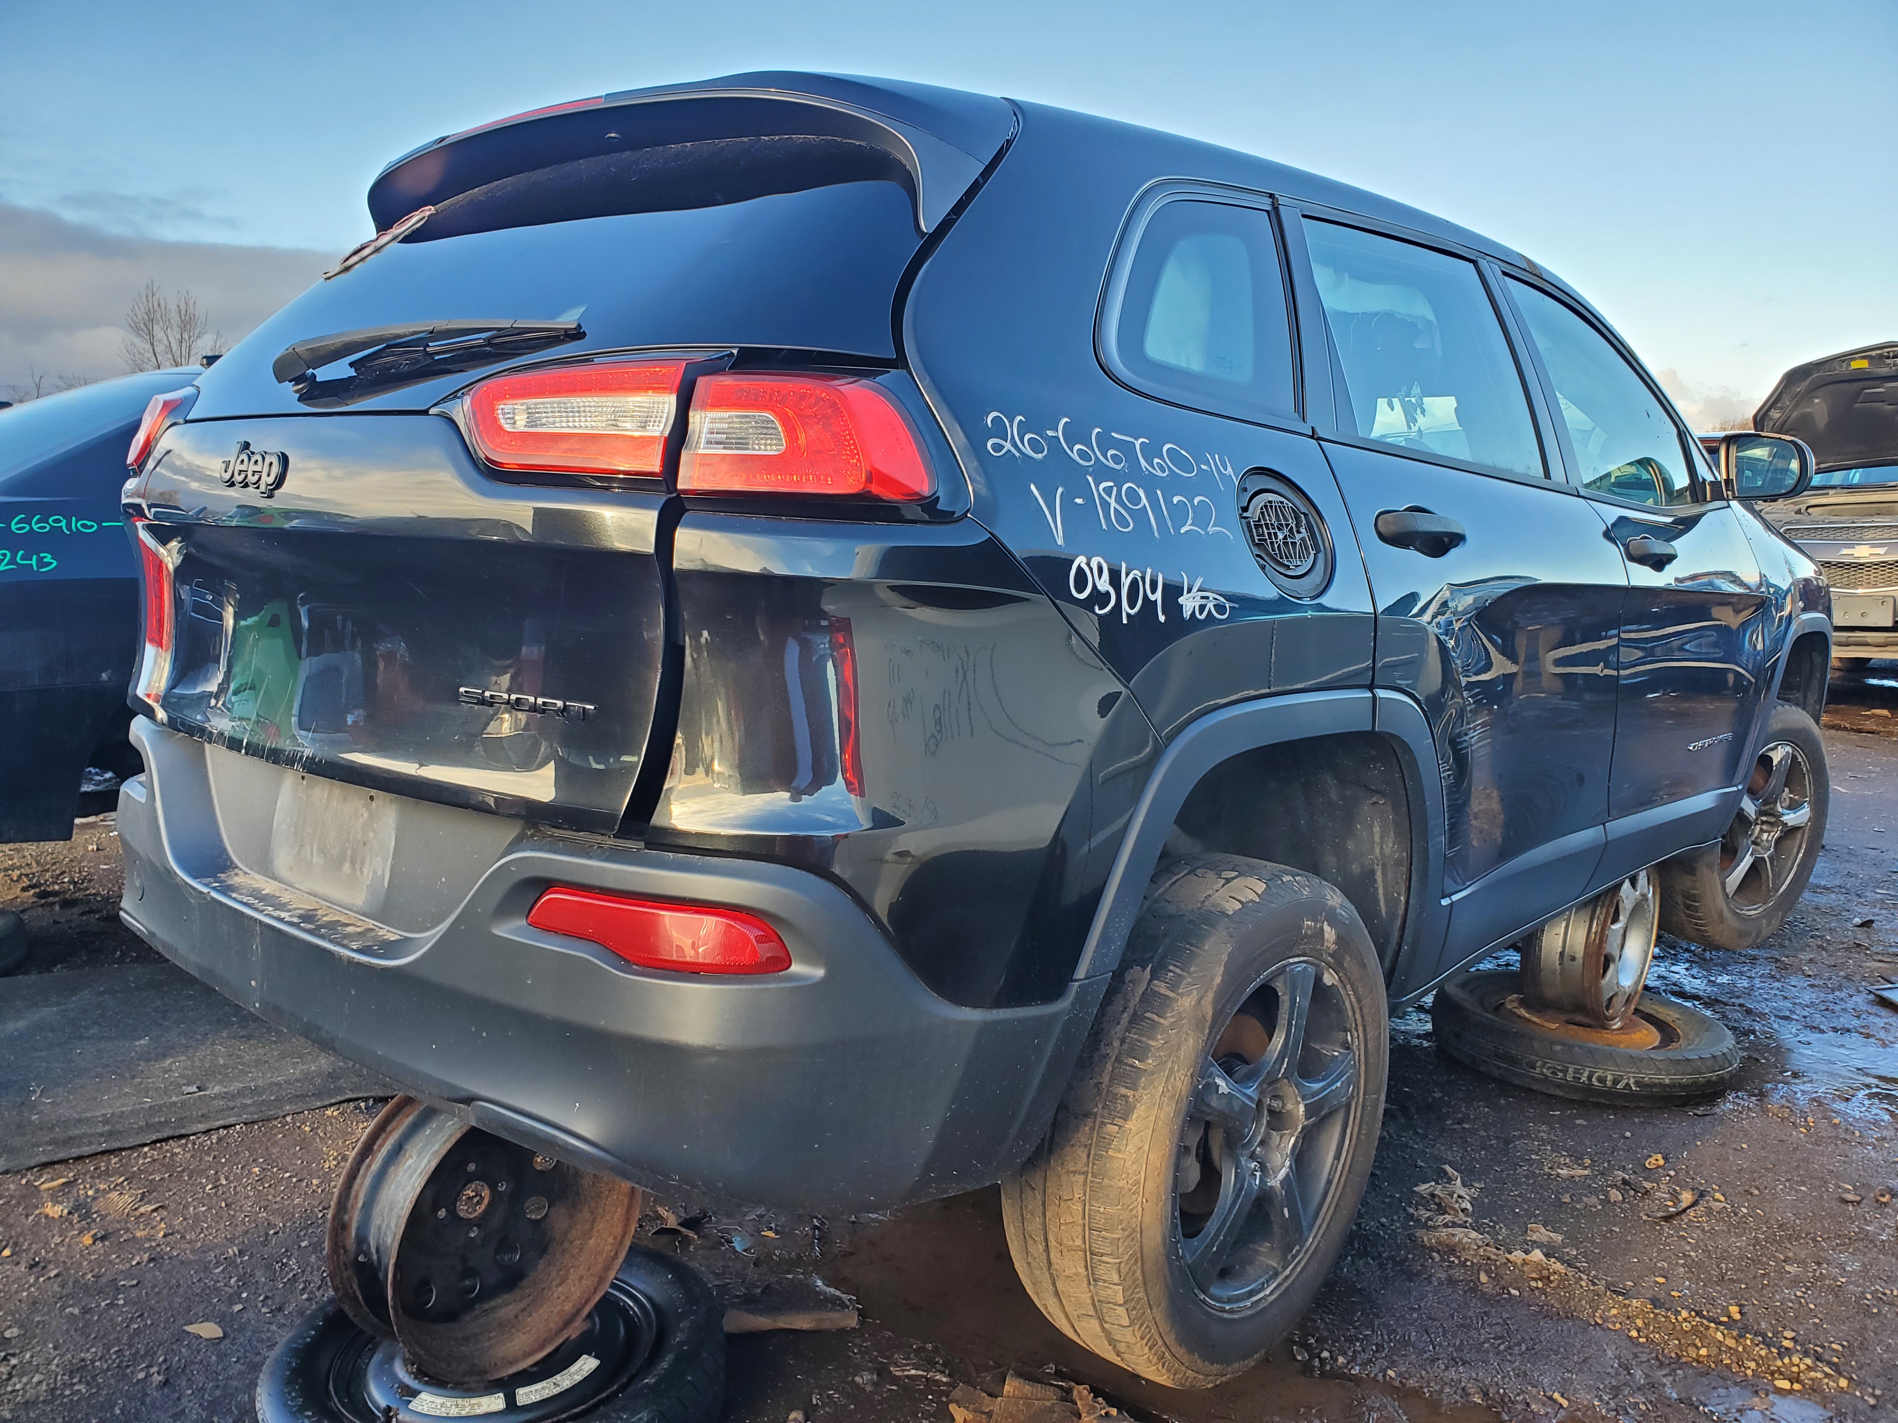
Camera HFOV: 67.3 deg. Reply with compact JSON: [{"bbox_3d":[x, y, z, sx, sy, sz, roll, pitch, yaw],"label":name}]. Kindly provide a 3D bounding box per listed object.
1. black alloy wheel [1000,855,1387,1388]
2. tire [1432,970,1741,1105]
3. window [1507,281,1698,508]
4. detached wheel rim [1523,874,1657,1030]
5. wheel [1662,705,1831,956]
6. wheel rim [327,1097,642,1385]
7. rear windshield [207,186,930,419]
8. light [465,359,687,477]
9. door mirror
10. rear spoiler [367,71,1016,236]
[{"bbox_3d":[0.369,0.565,2.006,0.230,0.700,0.700,7,10,42],"label":"black alloy wheel"},{"bbox_3d":[1.455,0.738,3.280,0.640,0.115,0.640,1,8,0],"label":"tire"},{"bbox_3d":[1.308,-0.602,2.799,0.070,0.400,0.820,-20,-9,42],"label":"window"},{"bbox_3d":[1.469,0.508,3.263,0.180,0.400,0.400,10,12,40],"label":"detached wheel rim"},{"bbox_3d":[2.190,0.310,3.985,0.700,0.700,0.225,-4,9,-35],"label":"wheel"},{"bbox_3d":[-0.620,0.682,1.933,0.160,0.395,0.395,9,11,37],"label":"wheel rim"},{"bbox_3d":[-0.670,-0.485,1.837,1.420,0.370,0.150,9,-28,42],"label":"rear windshield"},{"bbox_3d":[-0.364,-0.288,1.422,0.360,0.130,0.110,8,11,36],"label":"light"},{"bbox_3d":[1.700,-0.515,2.994,0.220,0.160,0.150,9,11,42],"label":"door mirror"},{"bbox_3d":[-0.478,-0.728,2.006,1.400,0.270,0.320,9,11,42],"label":"rear spoiler"}]

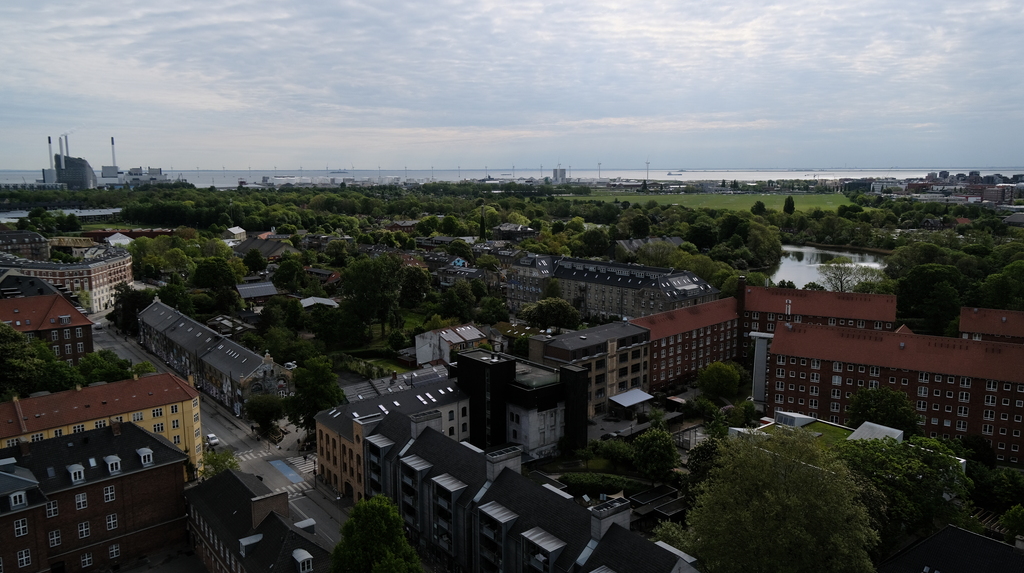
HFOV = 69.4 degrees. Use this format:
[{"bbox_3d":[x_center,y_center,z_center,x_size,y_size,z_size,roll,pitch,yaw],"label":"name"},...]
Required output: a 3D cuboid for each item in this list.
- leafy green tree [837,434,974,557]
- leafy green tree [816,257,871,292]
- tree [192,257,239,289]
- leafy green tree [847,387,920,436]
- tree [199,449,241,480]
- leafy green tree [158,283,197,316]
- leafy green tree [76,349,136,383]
[{"bbox_3d":[54.000,29.610,104.370,17.500,16.200,17.500,0,9,0],"label":"leafy green tree"},{"bbox_3d":[131.000,-2.400,293.380,19.500,18.000,19.500,0,9,0],"label":"leafy green tree"},{"bbox_3d":[-136.592,-4.785,339.335,20.245,16.694,20.245,0,9,0],"label":"tree"},{"bbox_3d":[71.100,25.610,141.910,12.800,12.100,12.800,0,9,0],"label":"leafy green tree"},{"bbox_3d":[-53.423,33.067,134.502,7.403,7.003,7.403,0,9,0],"label":"tree"},{"bbox_3d":[-123.018,6.451,270.647,13.475,16.391,13.475,0,9,0],"label":"leafy green tree"},{"bbox_3d":[-89.750,20.250,164.700,12.990,12.320,12.990,-5,10,-29],"label":"leafy green tree"}]

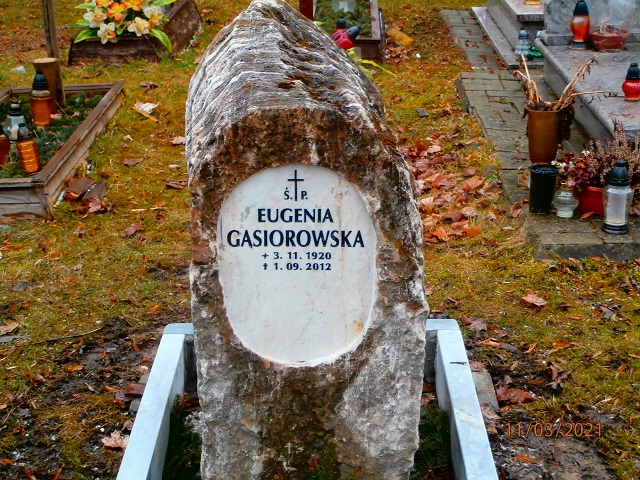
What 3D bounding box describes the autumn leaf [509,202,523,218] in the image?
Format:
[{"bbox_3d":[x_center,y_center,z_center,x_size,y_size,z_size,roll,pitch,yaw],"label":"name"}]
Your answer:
[{"bbox_3d":[0.694,-0.105,3.743,0.047,0.040,0.050,0,22,0],"label":"autumn leaf"}]

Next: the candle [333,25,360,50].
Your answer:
[{"bbox_3d":[0.155,-1.182,6.150,0.190,0.088,0.088,-35,20,-12],"label":"candle"}]

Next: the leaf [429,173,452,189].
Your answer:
[{"bbox_3d":[0.465,-0.230,4.065,0.095,0.035,0.085,0,22,0],"label":"leaf"}]

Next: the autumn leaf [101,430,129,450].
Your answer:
[{"bbox_3d":[-0.504,0.495,2.604,0.078,0.018,0.075,-1,22,0],"label":"autumn leaf"}]

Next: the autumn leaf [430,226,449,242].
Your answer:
[{"bbox_3d":[0.403,-0.018,3.550,0.062,0.030,0.070,0,22,0],"label":"autumn leaf"}]

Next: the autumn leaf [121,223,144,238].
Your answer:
[{"bbox_3d":[-0.700,-0.035,3.934,0.065,0.025,0.105,15,27,35],"label":"autumn leaf"}]

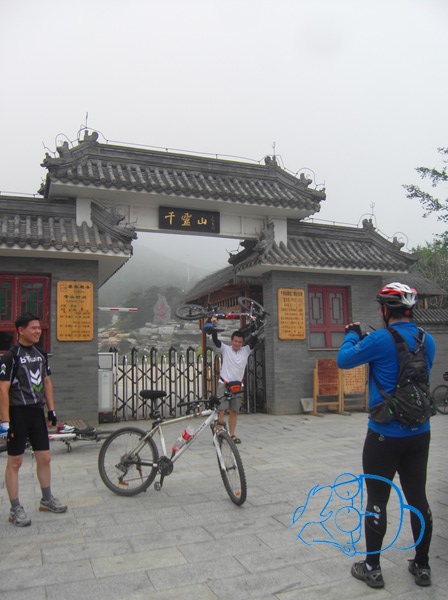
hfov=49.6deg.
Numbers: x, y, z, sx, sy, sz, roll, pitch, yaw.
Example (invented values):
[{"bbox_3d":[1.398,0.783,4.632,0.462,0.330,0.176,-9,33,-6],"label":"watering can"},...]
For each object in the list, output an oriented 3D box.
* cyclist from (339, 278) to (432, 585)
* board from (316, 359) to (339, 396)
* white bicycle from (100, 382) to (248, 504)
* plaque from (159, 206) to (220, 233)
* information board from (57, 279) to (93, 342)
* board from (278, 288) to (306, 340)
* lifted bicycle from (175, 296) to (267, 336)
[{"bbox_3d":[0.993,0.797,3.082,0.560,1.790,0.560,0,-6,-13],"label":"cyclist"},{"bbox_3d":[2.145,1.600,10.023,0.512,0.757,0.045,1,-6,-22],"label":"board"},{"bbox_3d":[-0.480,1.387,4.623,1.605,1.000,0.570,-3,-6,17],"label":"white bicycle"},{"bbox_3d":[-0.687,-1.609,9.850,1.281,0.447,0.070,1,-6,-22],"label":"plaque"},{"bbox_3d":[-2.658,0.204,8.675,0.617,1.070,0.040,1,-6,-22],"label":"information board"},{"bbox_3d":[1.443,0.304,10.320,0.636,1.070,0.040,1,-6,-22],"label":"board"},{"bbox_3d":[-0.047,0.251,7.600,1.450,0.500,0.900,-1,32,1],"label":"lifted bicycle"}]

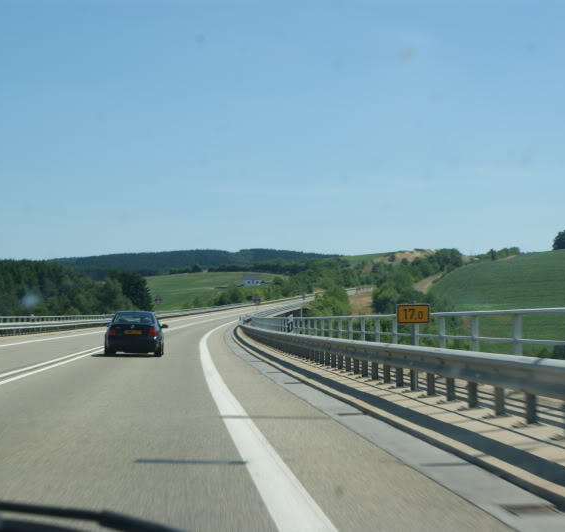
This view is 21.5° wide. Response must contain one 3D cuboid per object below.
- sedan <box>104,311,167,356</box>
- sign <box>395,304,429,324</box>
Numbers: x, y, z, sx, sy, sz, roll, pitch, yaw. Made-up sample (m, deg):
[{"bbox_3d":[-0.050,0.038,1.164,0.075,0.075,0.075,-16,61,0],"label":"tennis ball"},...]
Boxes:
[{"bbox_3d":[-4.630,2.137,46.800,1.770,1.430,4.380,0,-2,-3],"label":"sedan"},{"bbox_3d":[2.162,0.798,24.600,0.540,0.325,0.035,-1,-2,-2],"label":"sign"}]

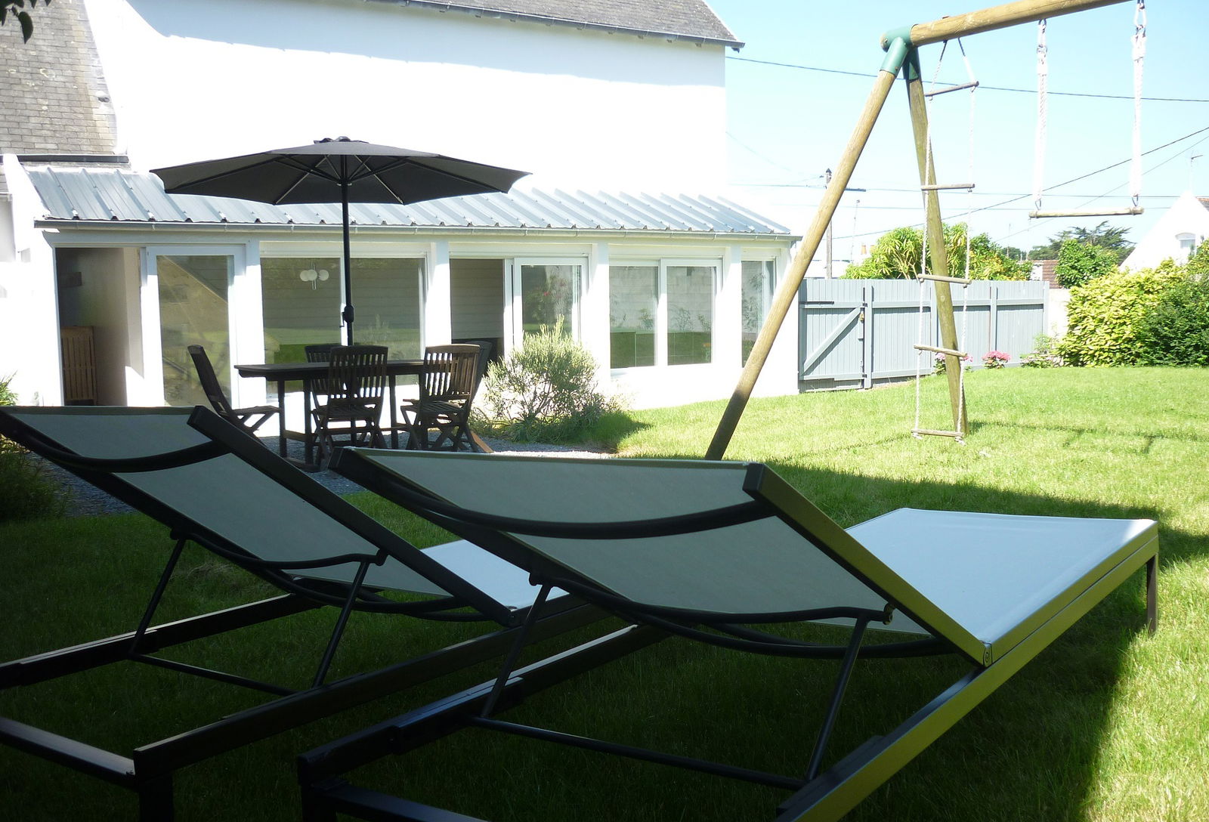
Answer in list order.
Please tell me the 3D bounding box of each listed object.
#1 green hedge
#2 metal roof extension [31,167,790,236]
[{"bbox_3d":[8.527,-1.658,18.900,2.050,1.720,1.400,2,6,24],"label":"green hedge"},{"bbox_3d":[-1.736,-2.406,13.434,9.091,0.758,1.635,-4,7,-32],"label":"metal roof extension"}]

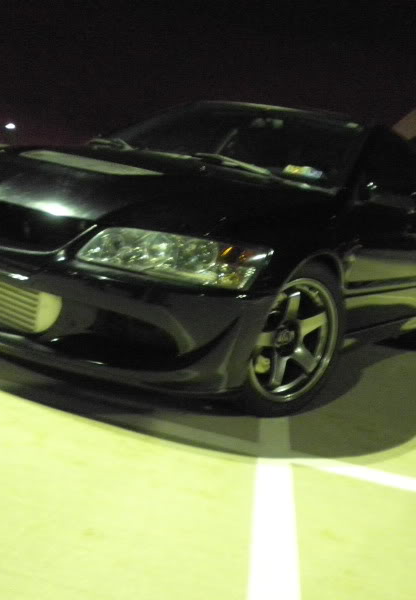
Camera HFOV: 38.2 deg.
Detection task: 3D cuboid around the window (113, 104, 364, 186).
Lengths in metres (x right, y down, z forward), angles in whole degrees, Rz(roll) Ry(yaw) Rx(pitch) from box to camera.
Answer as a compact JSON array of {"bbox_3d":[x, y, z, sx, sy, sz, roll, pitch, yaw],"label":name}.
[{"bbox_3d":[0.155,-0.877,3.204,1.417,0.142,0.769,17,44,31],"label":"window"}]

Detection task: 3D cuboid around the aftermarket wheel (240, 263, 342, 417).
[{"bbox_3d":[0.272,0.143,2.414,0.630,0.630,0.230,4,12,-40],"label":"aftermarket wheel"}]

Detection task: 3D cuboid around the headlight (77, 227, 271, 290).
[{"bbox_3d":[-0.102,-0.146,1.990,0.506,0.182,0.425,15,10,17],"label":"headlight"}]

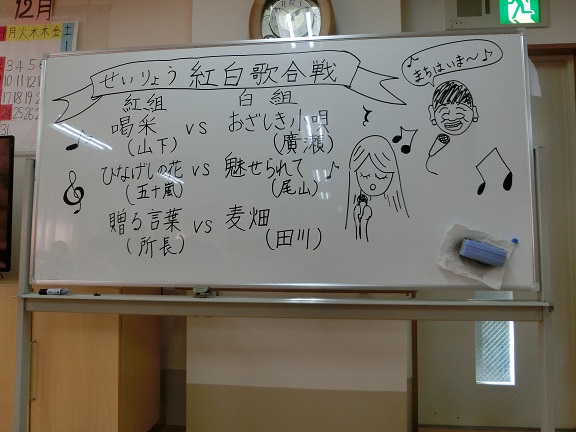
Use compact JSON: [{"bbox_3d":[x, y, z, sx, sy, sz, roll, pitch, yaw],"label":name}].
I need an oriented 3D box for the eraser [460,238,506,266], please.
[{"bbox_3d":[0.647,0.122,1.379,0.135,0.053,0.036,17,-3,7],"label":"eraser"}]

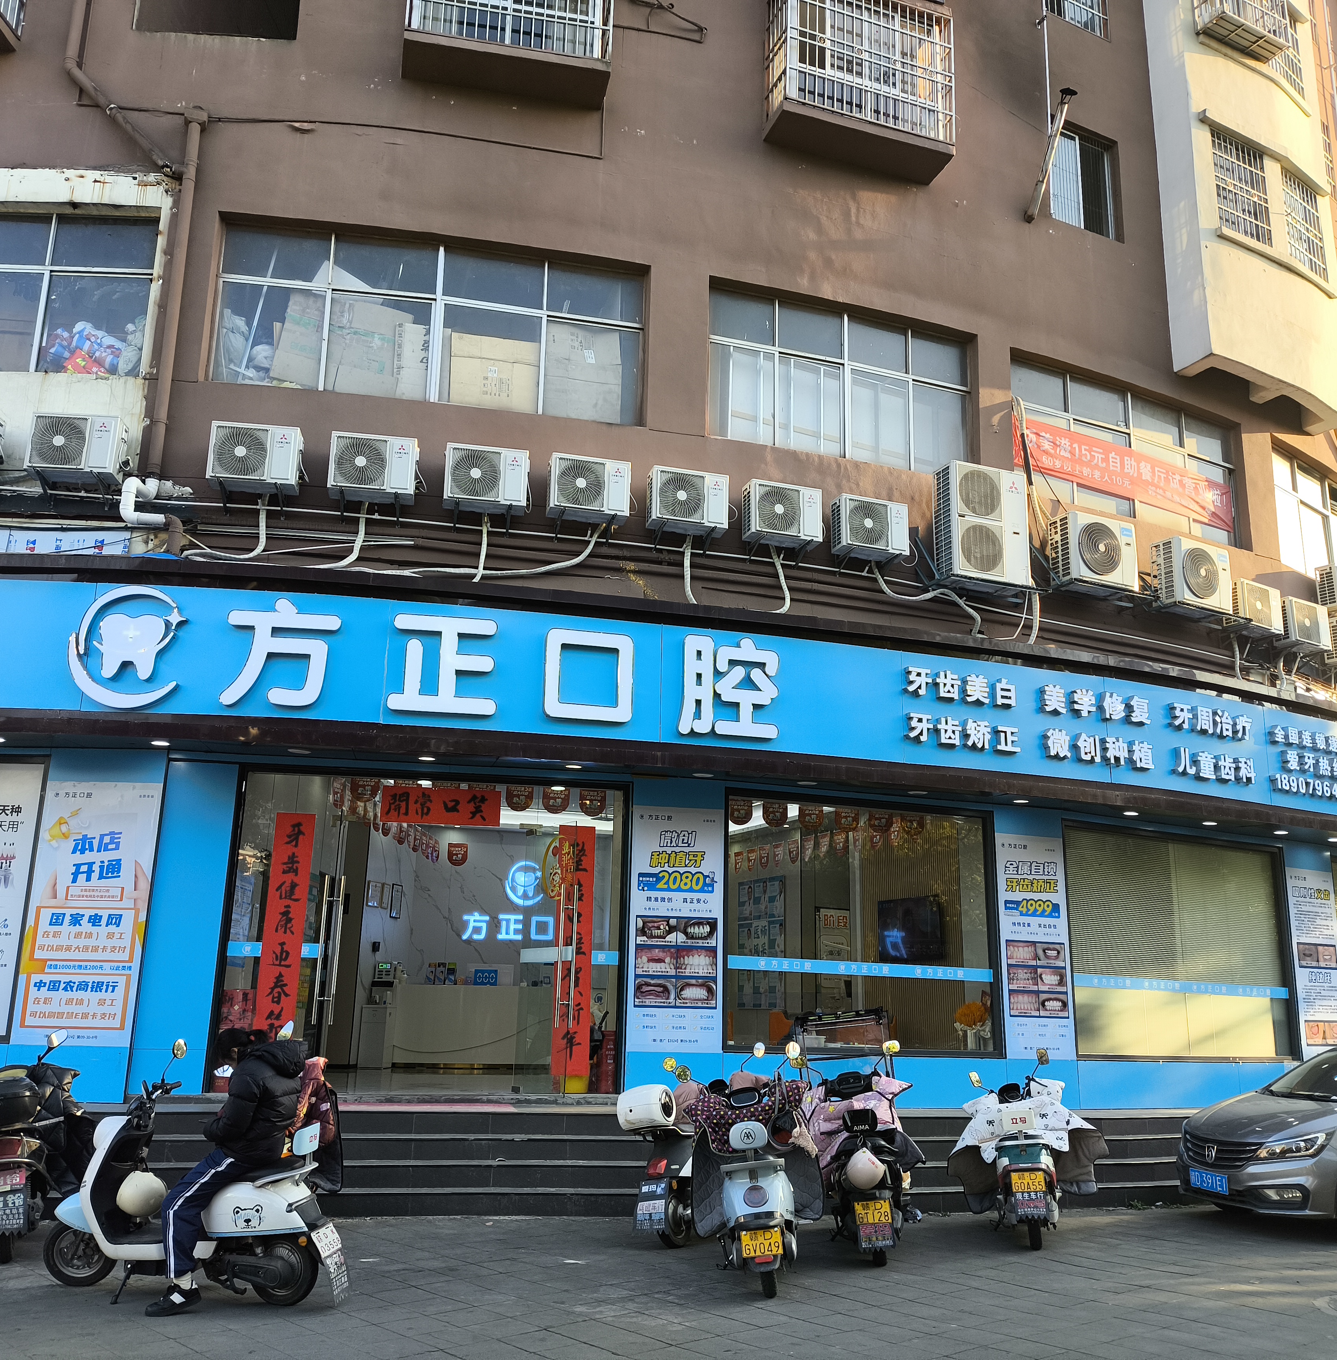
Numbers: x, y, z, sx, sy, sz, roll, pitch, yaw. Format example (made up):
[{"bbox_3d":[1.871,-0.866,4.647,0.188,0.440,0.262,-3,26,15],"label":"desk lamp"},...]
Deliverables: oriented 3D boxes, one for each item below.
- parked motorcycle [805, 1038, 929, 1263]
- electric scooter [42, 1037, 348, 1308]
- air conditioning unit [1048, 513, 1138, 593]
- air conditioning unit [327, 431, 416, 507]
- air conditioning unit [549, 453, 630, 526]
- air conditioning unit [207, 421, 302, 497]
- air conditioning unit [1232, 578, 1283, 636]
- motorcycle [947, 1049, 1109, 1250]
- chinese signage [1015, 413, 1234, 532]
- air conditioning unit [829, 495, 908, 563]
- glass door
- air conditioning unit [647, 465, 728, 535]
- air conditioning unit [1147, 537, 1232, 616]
[{"bbox_3d":[1.378,3.164,8.897,0.840,1.300,1.820,1,-15,2],"label":"parked motorcycle"},{"bbox_3d":[-2.469,2.570,6.875,1.680,1.220,0.700,-3,-15,15],"label":"electric scooter"},{"bbox_3d":[4.741,-1.380,14.597,0.925,0.775,0.360,9,-16,-26],"label":"air conditioning unit"},{"bbox_3d":[-2.821,-2.022,12.541,0.785,0.565,0.280,4,-15,-9],"label":"air conditioning unit"},{"bbox_3d":[-0.763,-1.818,12.547,0.765,0.555,0.270,5,-15,-13],"label":"air conditioning unit"},{"bbox_3d":[-3.854,-2.072,12.257,0.800,0.560,0.300,3,-15,-5],"label":"air conditioning unit"},{"bbox_3d":[7.101,-0.857,15.921,0.800,0.560,0.300,11,-17,-33],"label":"air conditioning unit"},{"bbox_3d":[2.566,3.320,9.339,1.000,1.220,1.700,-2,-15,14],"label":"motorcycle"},{"bbox_3d":[5.511,-2.426,15.675,3.661,0.720,0.050,9,-16,-27],"label":"chinese signage"},{"bbox_3d":[2.145,-1.596,13.875,0.785,0.565,0.280,8,-16,-22],"label":"air conditioning unit"},{"bbox_3d":[-2.138,2.251,11.700,3.546,2.777,0.120,3,-15,-5],"label":"glass door"},{"bbox_3d":[0.196,-1.767,13.005,0.773,0.553,0.268,6,-15,-15],"label":"air conditioning unit"},{"bbox_3d":[6.015,-1.135,15.027,0.885,0.785,0.375,9,-17,-28],"label":"air conditioning unit"}]

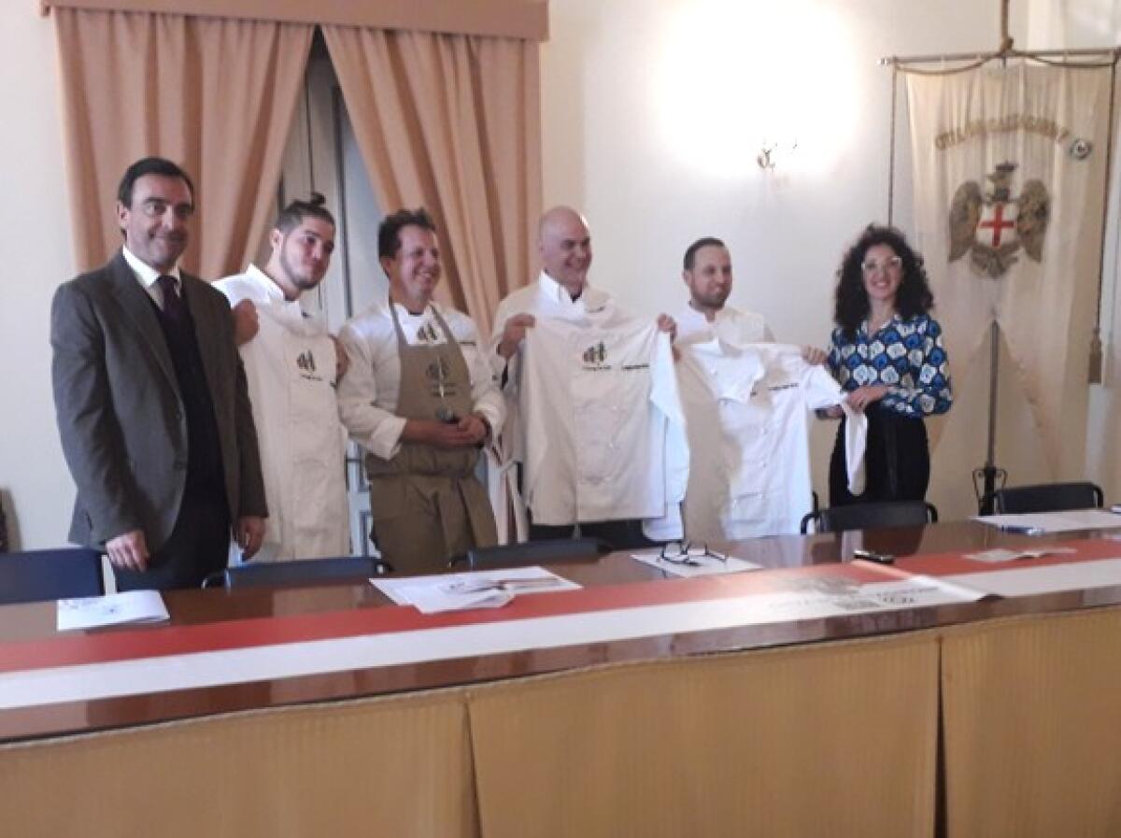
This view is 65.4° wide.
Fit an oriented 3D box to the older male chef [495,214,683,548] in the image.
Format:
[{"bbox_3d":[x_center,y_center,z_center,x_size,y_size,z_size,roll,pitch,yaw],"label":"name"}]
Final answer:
[{"bbox_3d":[0.045,0.228,2.672,0.580,1.730,0.440,-3,7,-17],"label":"older male chef"}]

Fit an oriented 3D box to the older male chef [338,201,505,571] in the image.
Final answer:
[{"bbox_3d":[-0.398,0.269,2.500,0.520,1.705,0.380,-4,7,-25],"label":"older male chef"}]

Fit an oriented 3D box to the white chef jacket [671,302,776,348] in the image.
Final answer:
[{"bbox_3d":[0.554,-0.031,2.920,0.520,0.720,0.300,-1,7,-4],"label":"white chef jacket"}]

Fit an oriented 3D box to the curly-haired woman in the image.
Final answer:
[{"bbox_3d":[1.096,0.186,3.049,0.500,1.691,0.380,1,7,20],"label":"curly-haired woman"}]

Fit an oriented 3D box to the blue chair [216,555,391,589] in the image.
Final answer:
[{"bbox_3d":[-0.609,0.786,2.085,0.510,0.780,0.530,-3,7,-14],"label":"blue chair"}]

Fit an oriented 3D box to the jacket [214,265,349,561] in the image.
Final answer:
[{"bbox_3d":[-0.758,0.000,2.430,0.450,0.770,0.280,-6,8,-38],"label":"jacket"}]

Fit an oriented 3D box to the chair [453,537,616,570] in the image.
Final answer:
[{"bbox_3d":[-0.013,0.756,2.252,0.510,0.780,0.530,-3,7,-14],"label":"chair"}]

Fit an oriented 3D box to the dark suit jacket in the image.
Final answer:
[{"bbox_3d":[-1.020,-0.047,2.200,0.520,0.770,0.320,-6,8,-38],"label":"dark suit jacket"}]

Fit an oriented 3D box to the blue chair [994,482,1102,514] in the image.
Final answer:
[{"bbox_3d":[1.781,0.650,2.903,0.510,0.780,0.530,-3,7,-14],"label":"blue chair"}]

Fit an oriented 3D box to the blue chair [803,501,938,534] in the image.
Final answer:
[{"bbox_3d":[1.061,0.690,2.662,0.510,0.780,0.530,-2,7,-10],"label":"blue chair"}]

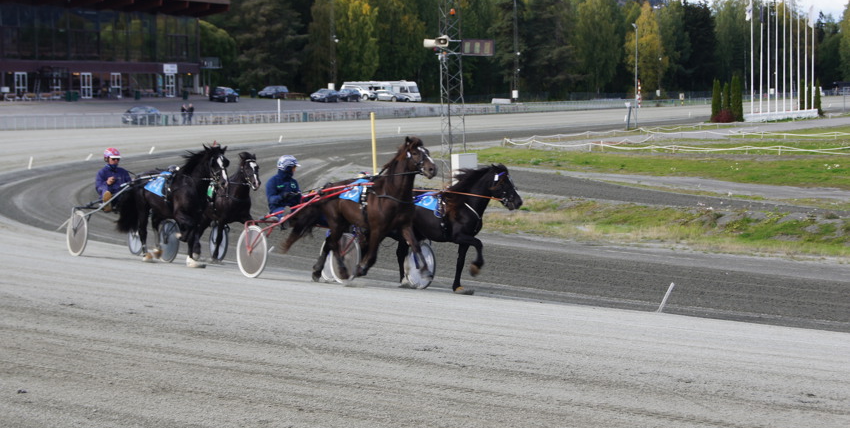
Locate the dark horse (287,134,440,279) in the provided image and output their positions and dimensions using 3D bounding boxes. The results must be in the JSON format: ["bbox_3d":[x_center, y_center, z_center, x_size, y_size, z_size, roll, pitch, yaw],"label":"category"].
[{"bbox_3d":[-0.856,-0.064,24.900,0.680,1.970,2.600,-3,5,-38],"label":"dark horse"}]

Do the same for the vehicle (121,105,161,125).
[{"bbox_3d":[-23.420,-8.129,160.000,1.730,1.480,4.100,2,4,25],"label":"vehicle"}]

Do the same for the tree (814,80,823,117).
[{"bbox_3d":[41.300,-12.194,203.000,0.880,3.829,0.880,0,4,0],"label":"tree"}]

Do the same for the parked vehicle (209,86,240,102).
[{"bbox_3d":[-19.653,-11.726,190.000,1.770,1.530,4.300,1,4,16],"label":"parked vehicle"}]

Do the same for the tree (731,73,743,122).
[{"bbox_3d":[27.729,-10.265,172.000,1.100,4.100,1.100,0,4,0],"label":"tree"}]

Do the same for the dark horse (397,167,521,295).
[{"bbox_3d":[0.441,0.175,27.100,0.650,1.830,2.450,-4,5,-42],"label":"dark horse"}]

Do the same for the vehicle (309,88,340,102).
[{"bbox_3d":[-11.311,-13.494,220.000,1.780,1.460,4.400,2,4,23],"label":"vehicle"}]

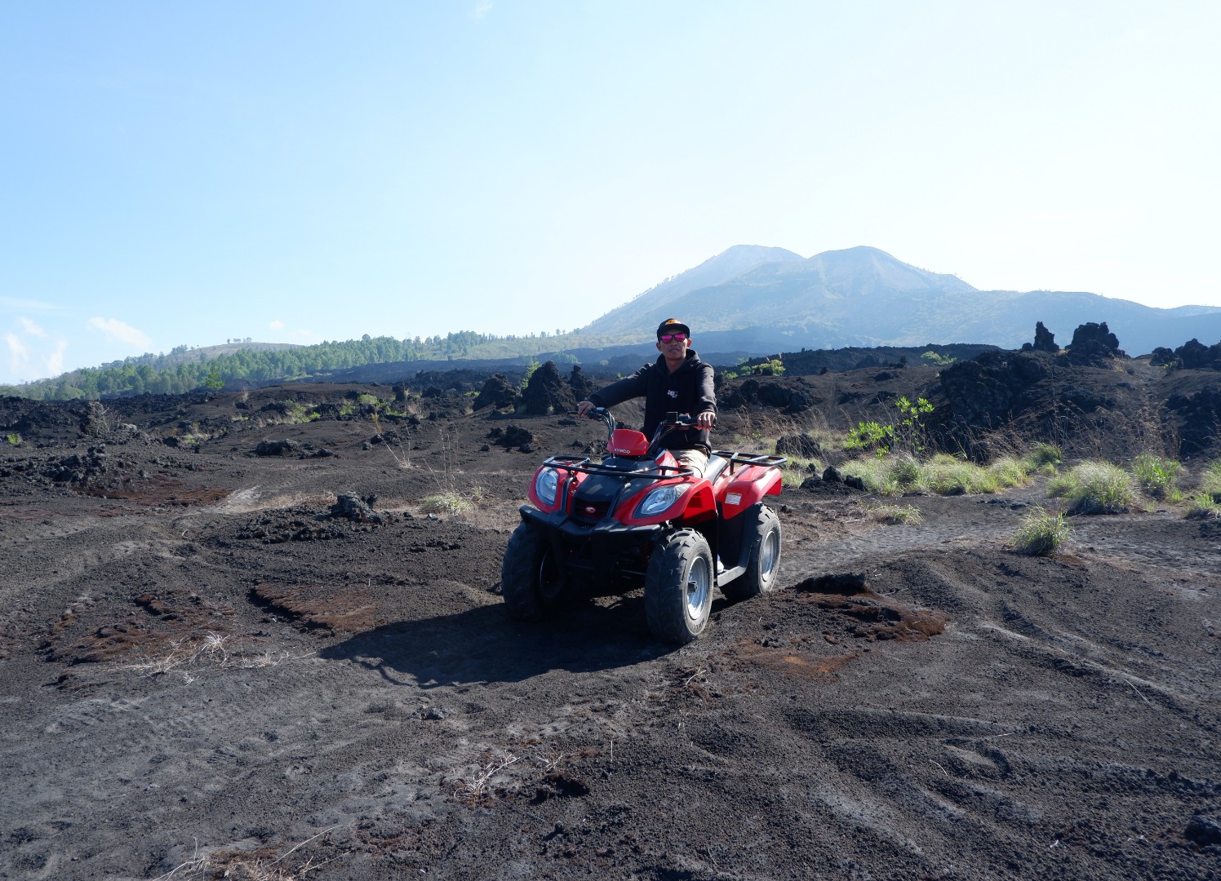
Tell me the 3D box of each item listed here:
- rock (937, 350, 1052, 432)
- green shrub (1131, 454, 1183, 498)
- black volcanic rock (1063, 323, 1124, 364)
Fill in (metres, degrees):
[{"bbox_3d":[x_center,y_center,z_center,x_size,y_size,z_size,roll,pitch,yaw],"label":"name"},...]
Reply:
[{"bbox_3d":[8.189,-1.046,18.000,2.200,1.700,1.700,2,3,24],"label":"rock"},{"bbox_3d":[6.275,0.409,9.700,0.550,0.490,0.500,2,3,33],"label":"green shrub"},{"bbox_3d":[14.308,-2.875,25.000,1.600,1.250,1.300,2,3,30],"label":"black volcanic rock"}]

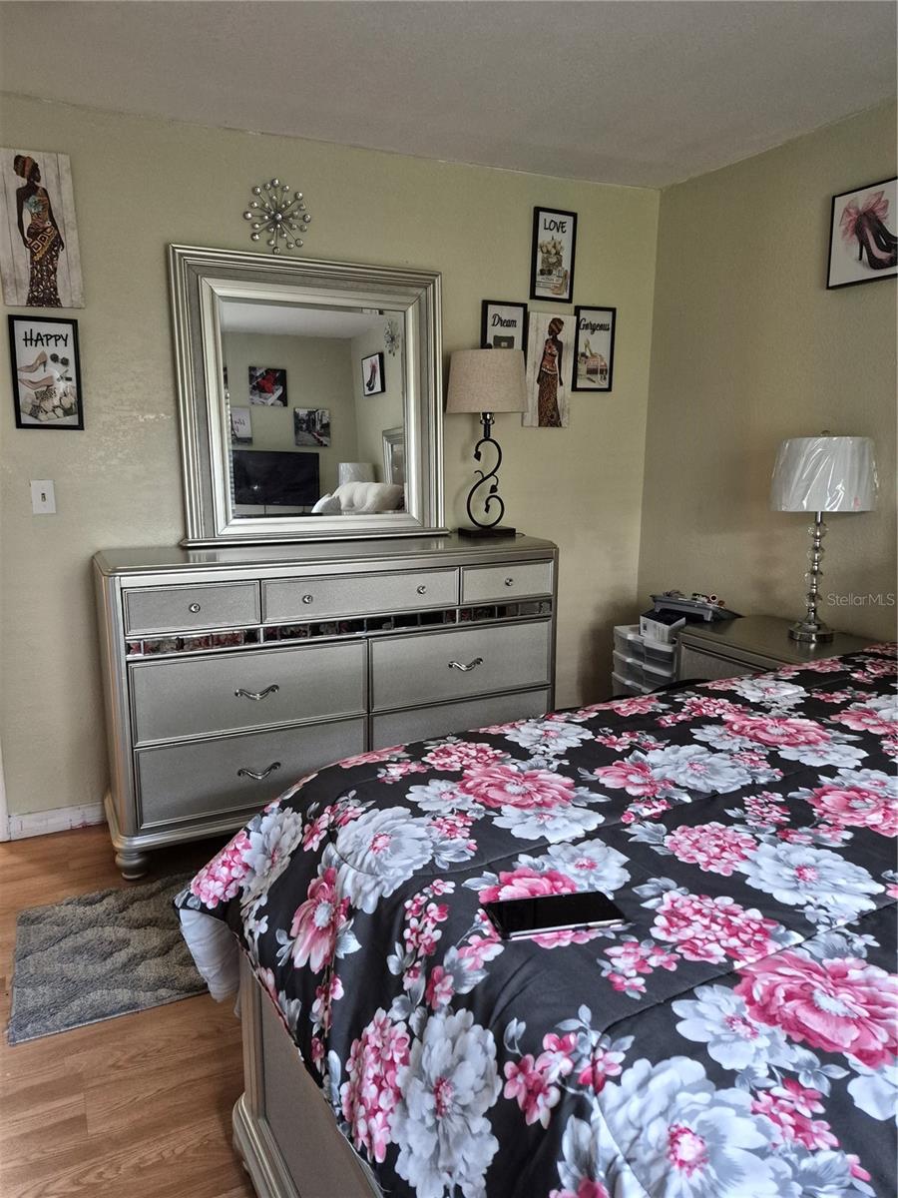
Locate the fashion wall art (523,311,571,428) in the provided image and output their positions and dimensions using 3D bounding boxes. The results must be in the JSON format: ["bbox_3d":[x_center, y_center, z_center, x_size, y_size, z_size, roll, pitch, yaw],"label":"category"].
[{"bbox_3d":[0.433,-0.969,3.389,0.225,0.465,0.020,-5,13,-24],"label":"fashion wall art"}]

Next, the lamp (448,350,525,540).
[{"bbox_3d":[0.148,-0.609,3.111,0.317,0.717,0.317,1,12,0],"label":"lamp"}]

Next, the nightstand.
[{"bbox_3d":[1.135,0.527,2.607,0.465,0.771,0.700,-6,14,-29],"label":"nightstand"}]

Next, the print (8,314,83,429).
[{"bbox_3d":[-1.305,-0.730,2.586,0.198,0.349,0.020,-5,13,-23],"label":"print"}]

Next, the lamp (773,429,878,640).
[{"bbox_3d":[1.211,-0.199,2.576,0.305,0.663,0.305,-5,13,-23],"label":"lamp"}]

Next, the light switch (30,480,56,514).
[{"bbox_3d":[-1.373,-0.344,2.697,0.071,0.114,0.014,-5,13,-24],"label":"light switch"}]

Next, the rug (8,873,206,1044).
[{"bbox_3d":[-0.779,0.981,2.374,0.920,0.022,0.600,-5,13,-24],"label":"rug"}]

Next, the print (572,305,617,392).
[{"bbox_3d":[0.637,-1.083,3.458,0.208,0.353,0.020,-5,13,-24],"label":"print"}]

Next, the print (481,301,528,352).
[{"bbox_3d":[0.234,-1.039,3.282,0.206,0.353,0.020,-5,13,-24],"label":"print"}]

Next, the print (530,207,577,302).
[{"bbox_3d":[0.416,-1.370,3.189,0.193,0.343,0.020,-5,13,-23],"label":"print"}]

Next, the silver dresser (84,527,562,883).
[{"bbox_3d":[-0.412,0.317,2.943,1.596,1.019,0.442,-5,13,-23],"label":"silver dresser"}]

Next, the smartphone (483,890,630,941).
[{"bbox_3d":[0.137,0.412,1.034,0.166,0.012,0.075,-2,12,-11],"label":"smartphone"}]

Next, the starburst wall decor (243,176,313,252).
[{"bbox_3d":[-0.601,-1.346,2.804,0.237,0.241,0.065,-5,13,-24],"label":"starburst wall decor"}]

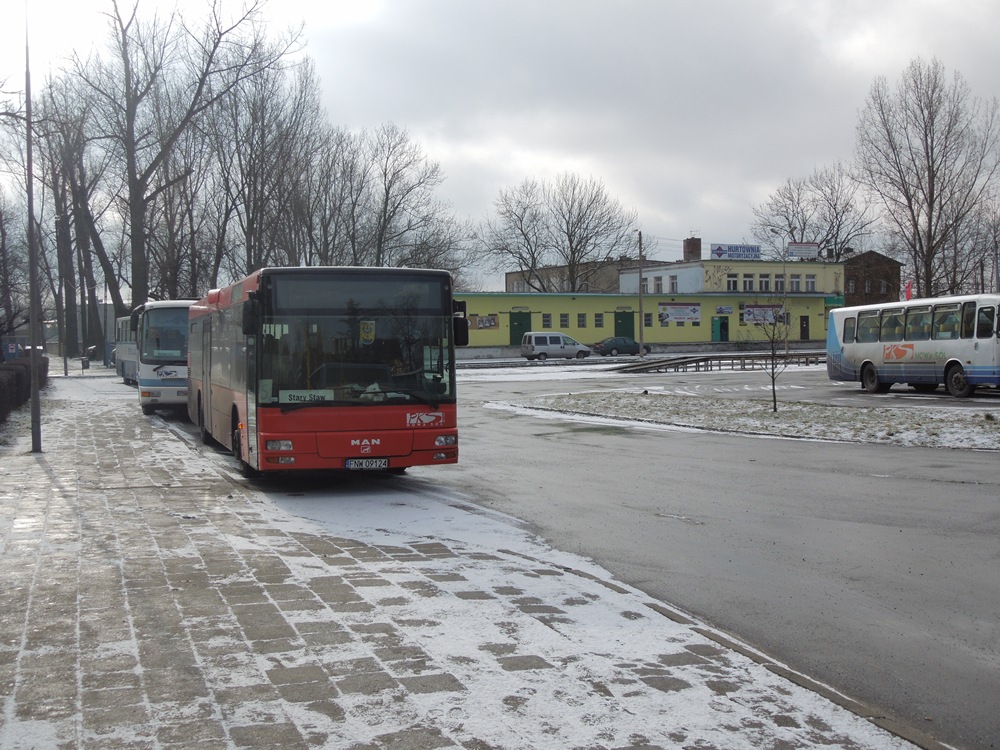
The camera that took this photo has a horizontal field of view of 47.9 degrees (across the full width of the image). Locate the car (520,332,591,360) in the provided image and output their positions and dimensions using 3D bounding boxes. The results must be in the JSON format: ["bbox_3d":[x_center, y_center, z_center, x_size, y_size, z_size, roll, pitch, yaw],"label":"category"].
[{"bbox_3d":[3.821,-1.934,76.200,4.440,1.900,1.820,-1,2,-22],"label":"car"}]

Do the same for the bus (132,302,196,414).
[{"bbox_3d":[-9.908,-0.516,34.910,2.500,3.150,10.800,-1,1,-18],"label":"bus"}]

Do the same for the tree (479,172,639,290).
[{"bbox_3d":[5.608,-10.641,108.000,14.500,17.300,12.000,-1,2,-24],"label":"tree"}]

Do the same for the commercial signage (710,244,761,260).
[{"bbox_3d":[20.592,-10.689,98.300,5.200,1.300,0.200,-1,2,-24],"label":"commercial signage"}]

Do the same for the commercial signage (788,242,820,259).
[{"bbox_3d":[27.362,-11.217,101.500,3.300,1.380,0.200,-1,2,-24],"label":"commercial signage"}]

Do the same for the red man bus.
[{"bbox_3d":[-3.665,-0.032,19.349,2.500,2.820,11.900,-1,1,-20],"label":"red man bus"}]

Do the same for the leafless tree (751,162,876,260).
[{"bbox_3d":[33.949,-12.832,122.000,13.000,20.500,11.000,-1,2,-24],"label":"leafless tree"}]

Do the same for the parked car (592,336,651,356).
[{"bbox_3d":[9.538,-2.167,87.500,4.450,1.420,1.720,-1,2,-23],"label":"parked car"}]

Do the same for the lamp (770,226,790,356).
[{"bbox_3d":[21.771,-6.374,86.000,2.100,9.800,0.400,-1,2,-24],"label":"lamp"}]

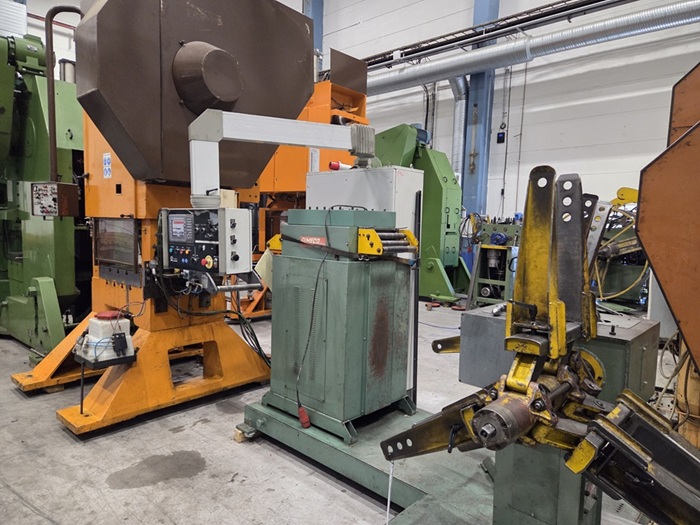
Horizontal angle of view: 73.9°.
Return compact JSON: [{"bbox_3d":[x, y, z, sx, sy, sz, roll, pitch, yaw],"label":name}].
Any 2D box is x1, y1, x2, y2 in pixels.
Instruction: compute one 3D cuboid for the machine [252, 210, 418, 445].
[{"bbox_3d":[-0.080,0.354,3.429,0.970,1.470,0.680,7,8,42],"label":"machine"}]

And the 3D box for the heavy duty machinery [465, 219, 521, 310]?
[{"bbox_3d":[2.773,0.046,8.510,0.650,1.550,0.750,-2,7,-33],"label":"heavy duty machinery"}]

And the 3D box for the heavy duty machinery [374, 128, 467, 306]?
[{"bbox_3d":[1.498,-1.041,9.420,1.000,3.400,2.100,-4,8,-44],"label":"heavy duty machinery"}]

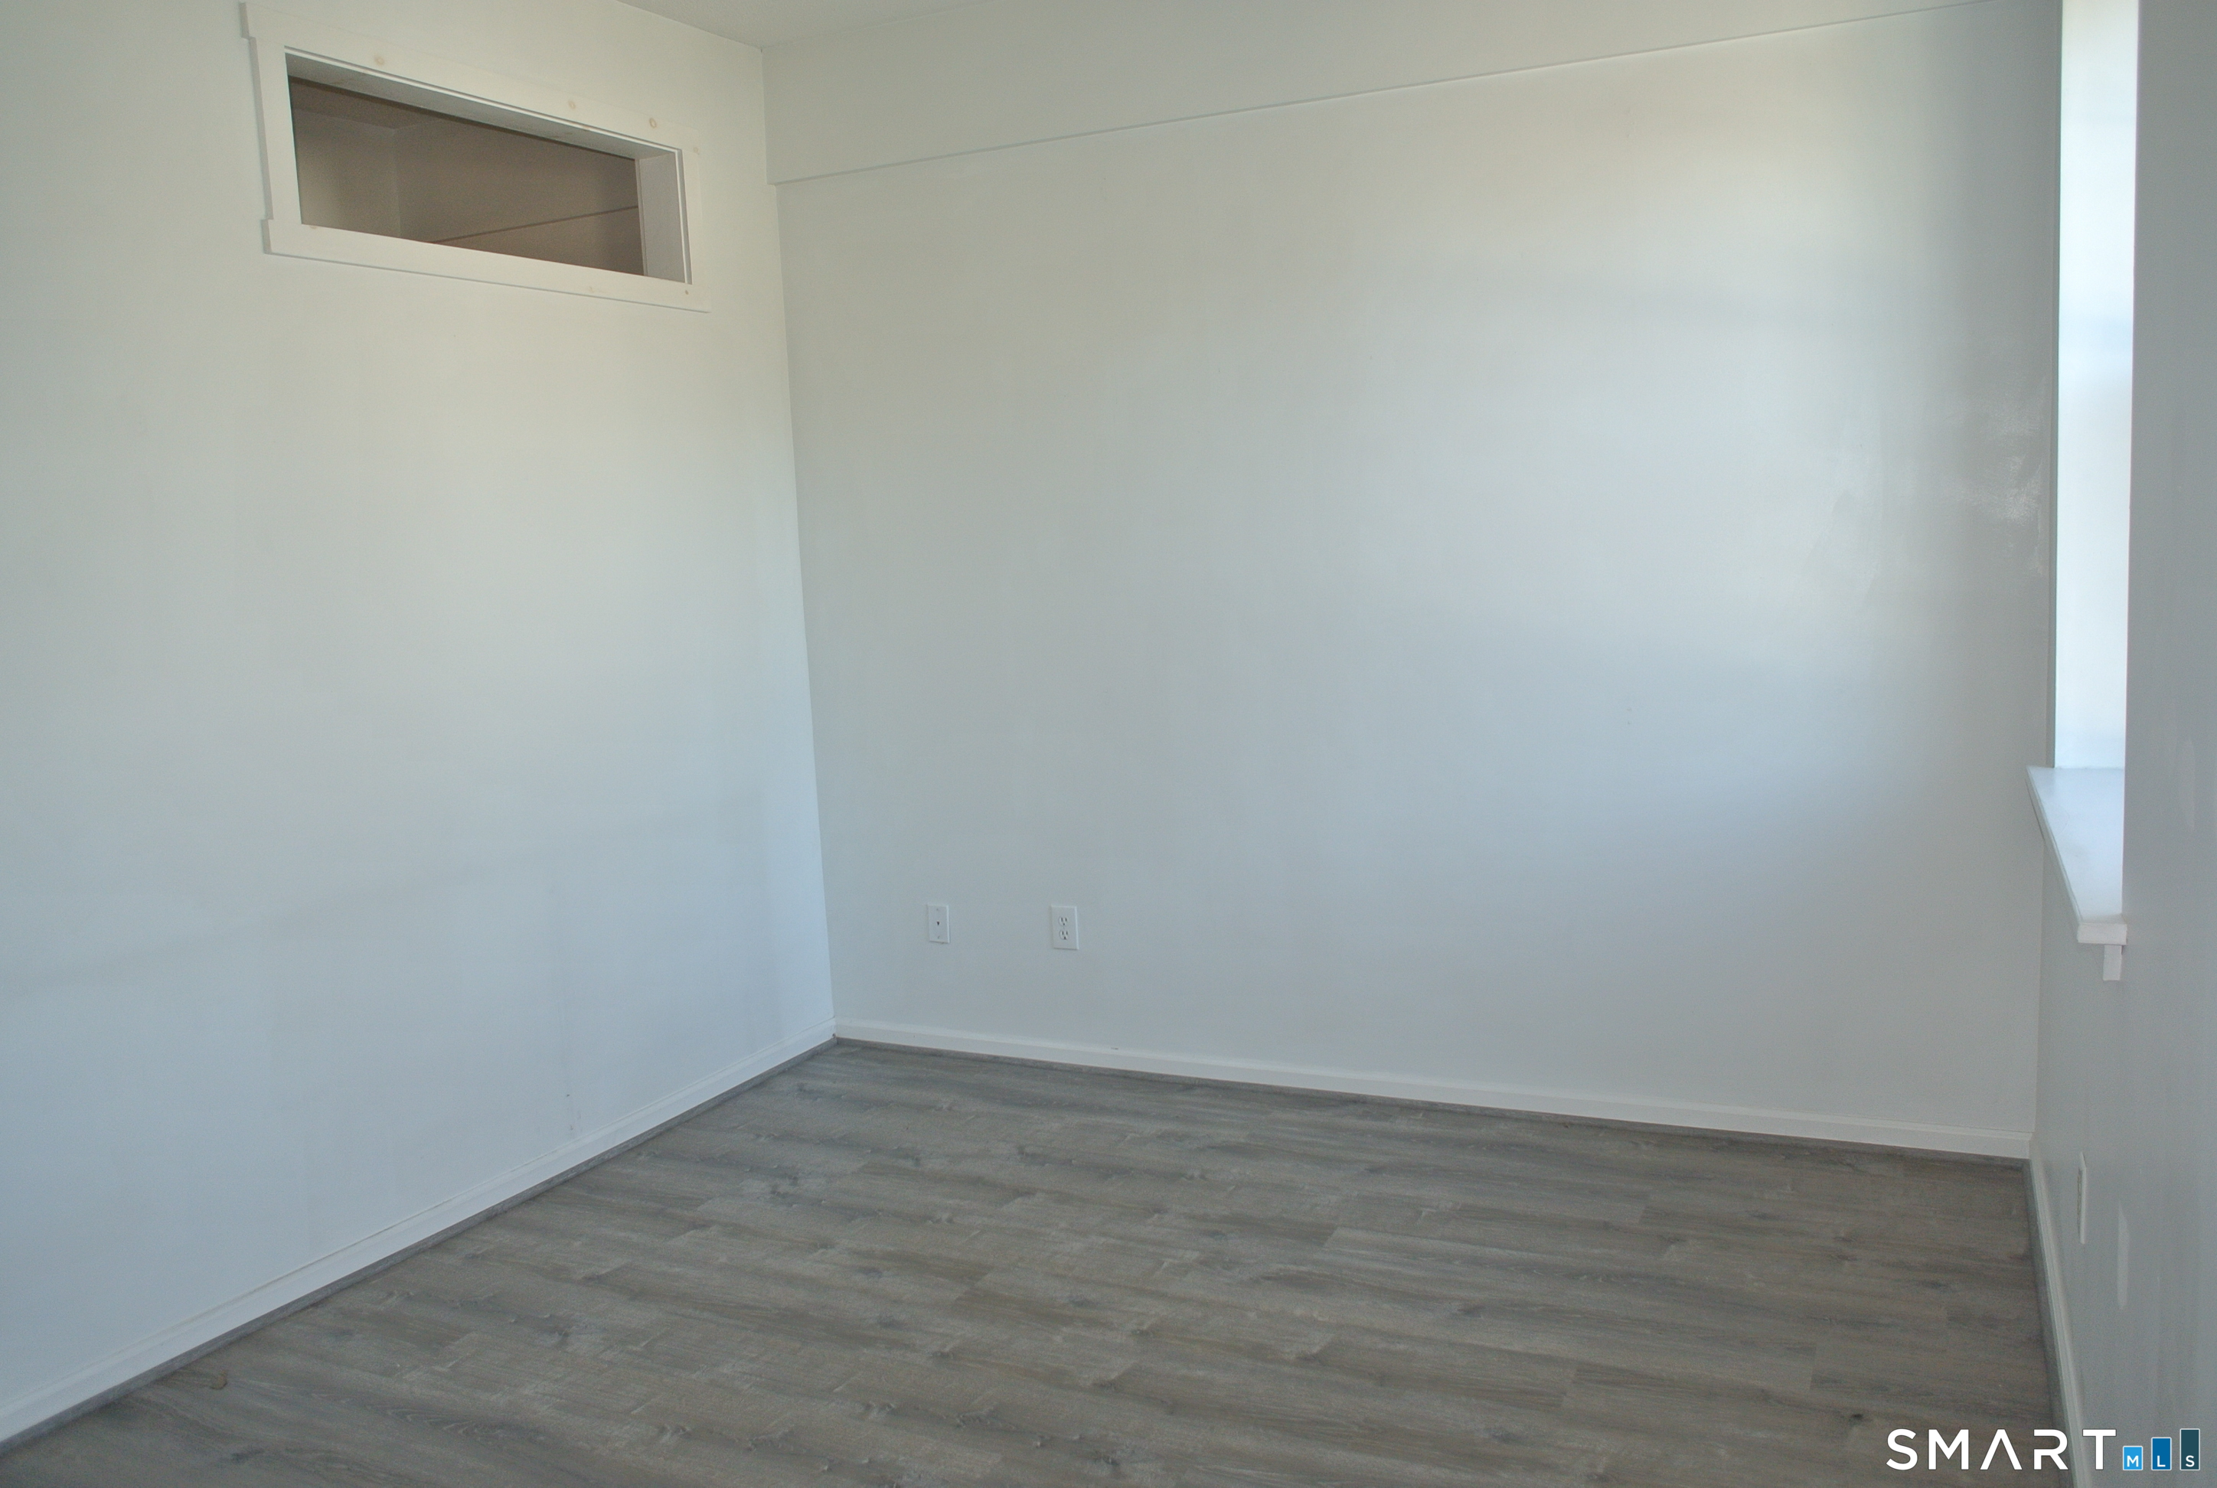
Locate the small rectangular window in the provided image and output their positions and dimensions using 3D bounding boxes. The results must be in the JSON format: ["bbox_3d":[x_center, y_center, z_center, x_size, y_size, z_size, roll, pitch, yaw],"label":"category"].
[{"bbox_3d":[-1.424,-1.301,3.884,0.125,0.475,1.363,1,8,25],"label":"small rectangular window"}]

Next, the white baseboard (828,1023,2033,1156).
[{"bbox_3d":[0.612,0.885,4.398,3.194,0.066,0.016,1,8,25],"label":"white baseboard"}]

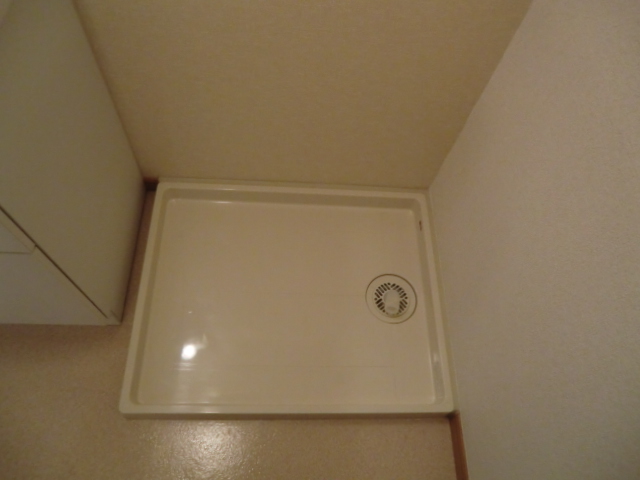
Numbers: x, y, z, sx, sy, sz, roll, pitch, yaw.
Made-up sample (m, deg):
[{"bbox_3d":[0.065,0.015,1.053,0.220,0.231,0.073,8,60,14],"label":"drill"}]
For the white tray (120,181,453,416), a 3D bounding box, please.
[{"bbox_3d":[-0.074,0.141,1.227,0.800,0.060,0.640,2,64,-4],"label":"white tray"}]

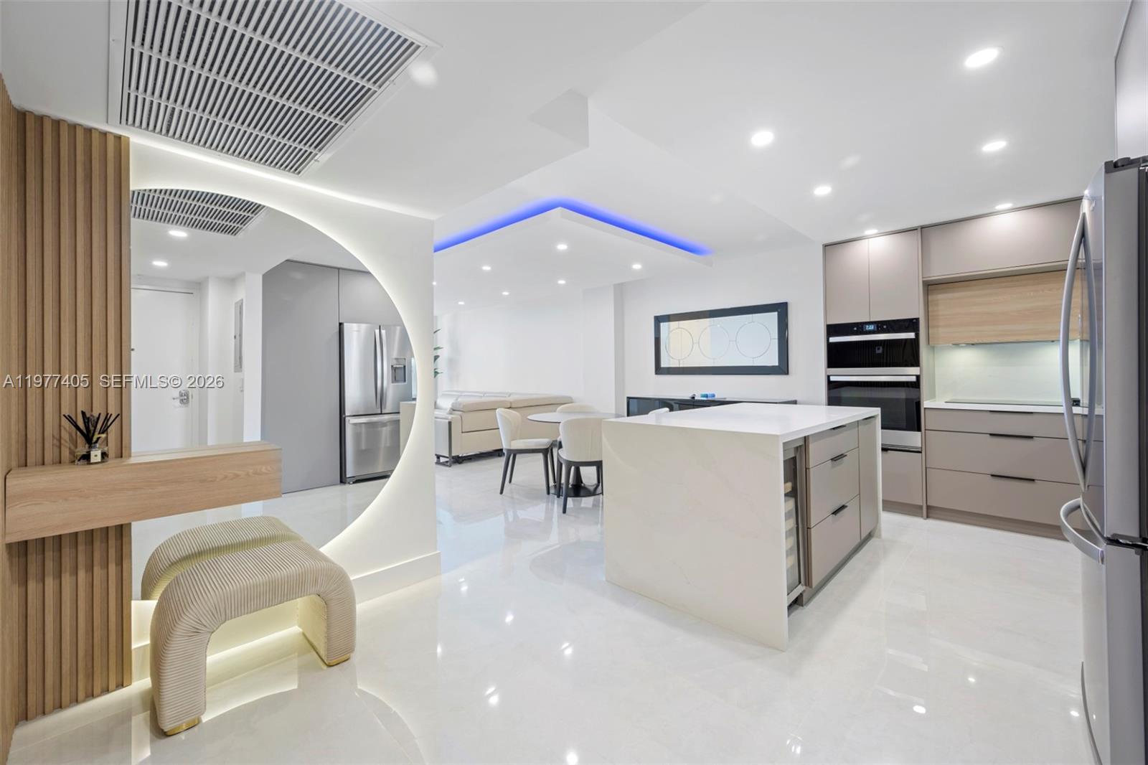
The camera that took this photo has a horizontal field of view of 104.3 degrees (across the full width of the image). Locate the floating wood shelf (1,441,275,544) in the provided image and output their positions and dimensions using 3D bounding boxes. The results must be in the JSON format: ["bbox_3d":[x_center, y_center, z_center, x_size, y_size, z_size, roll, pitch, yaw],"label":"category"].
[{"bbox_3d":[-1.561,0.388,1.703,0.220,0.203,0.727,0,0,45],"label":"floating wood shelf"}]

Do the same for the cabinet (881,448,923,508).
[{"bbox_3d":[2.772,0.773,4.049,0.684,0.450,0.585,0,0,45],"label":"cabinet"}]

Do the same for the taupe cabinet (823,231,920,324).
[{"bbox_3d":[2.749,-0.885,4.049,0.692,0.725,0.585,0,0,45],"label":"taupe cabinet"}]

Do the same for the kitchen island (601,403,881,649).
[{"bbox_3d":[1.178,0.662,2.865,0.989,0.914,1.859,0,0,45],"label":"kitchen island"}]

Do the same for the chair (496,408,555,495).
[{"bbox_3d":[-0.516,0.713,4.756,0.580,0.840,0.530,-1,0,6],"label":"chair"}]

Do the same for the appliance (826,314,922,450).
[{"bbox_3d":[2.751,0.005,4.035,0.682,1.059,0.600,0,0,45],"label":"appliance"}]

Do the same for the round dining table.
[{"bbox_3d":[0.034,0.749,4.662,1.050,0.756,1.050,-1,0,0],"label":"round dining table"}]

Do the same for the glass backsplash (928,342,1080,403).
[{"bbox_3d":[3.565,-0.076,3.643,0.970,0.477,0.015,0,0,45],"label":"glass backsplash"}]

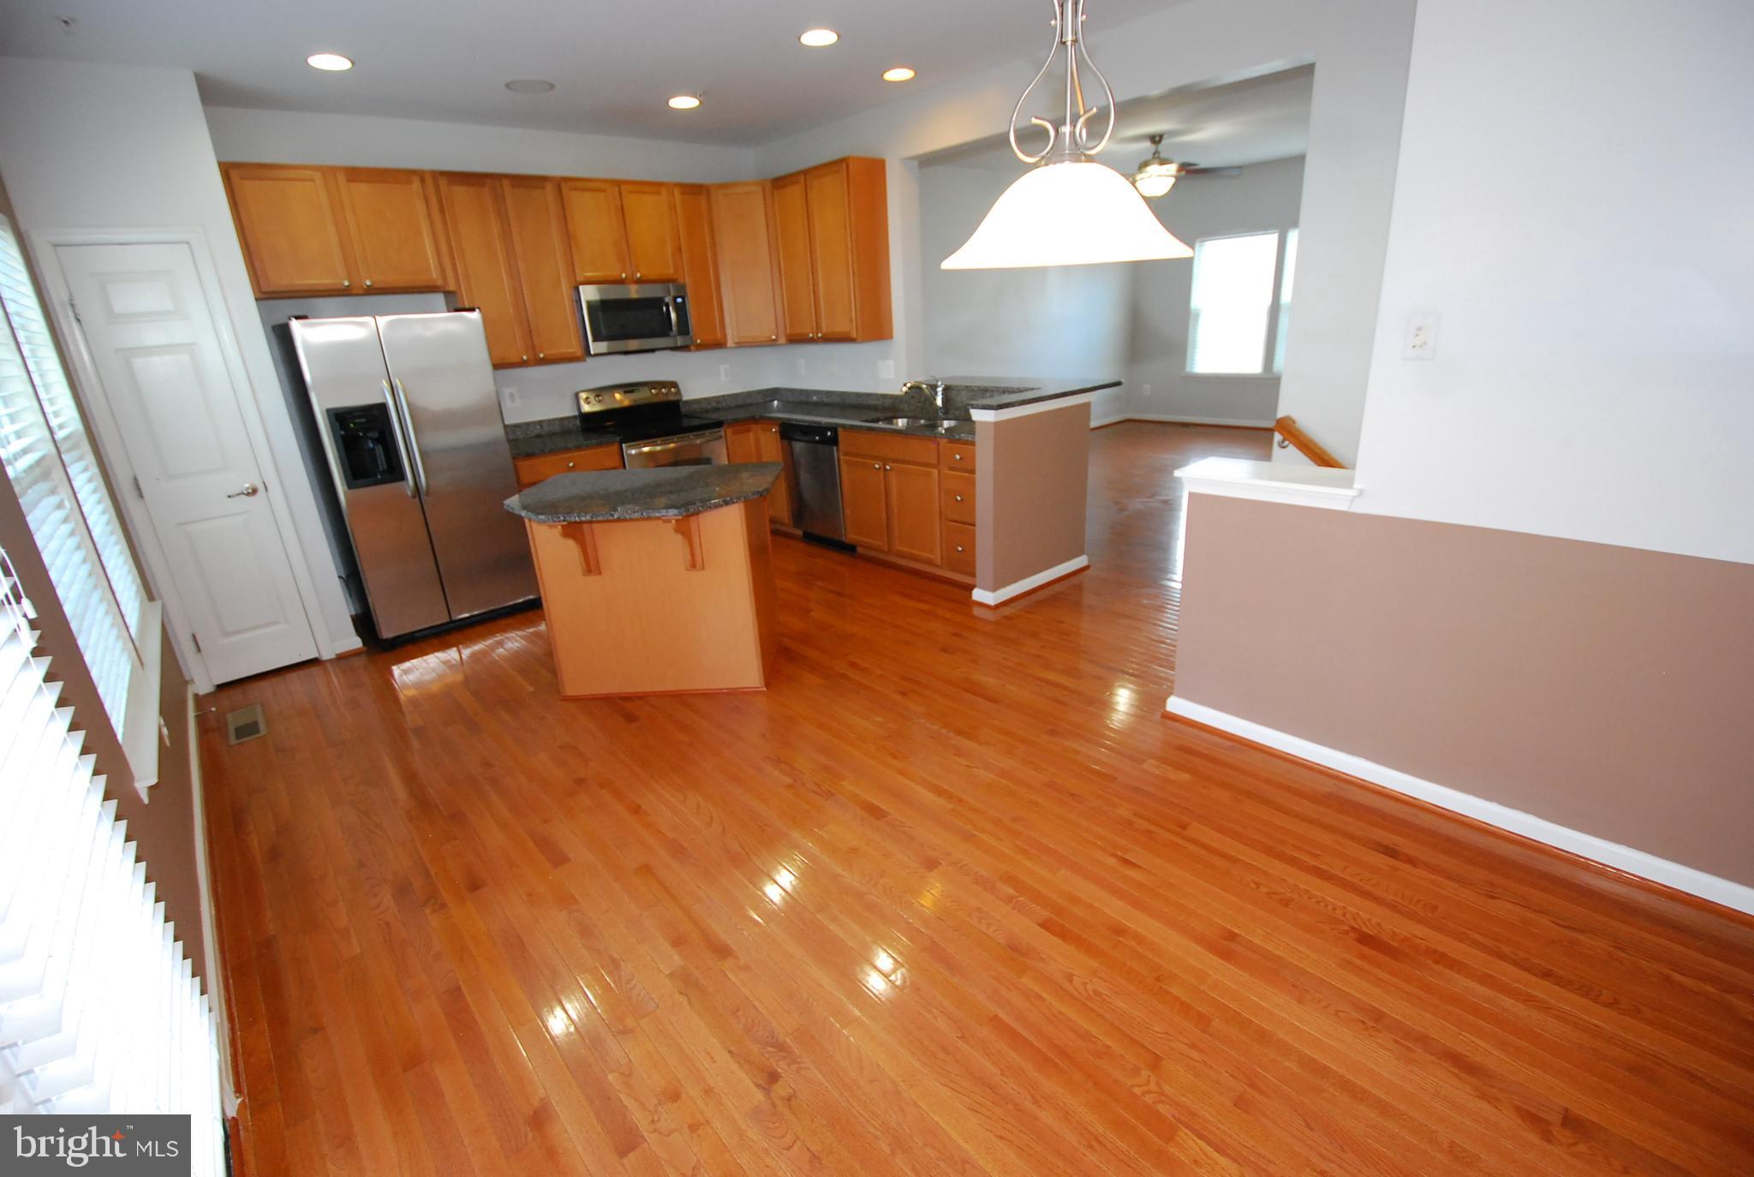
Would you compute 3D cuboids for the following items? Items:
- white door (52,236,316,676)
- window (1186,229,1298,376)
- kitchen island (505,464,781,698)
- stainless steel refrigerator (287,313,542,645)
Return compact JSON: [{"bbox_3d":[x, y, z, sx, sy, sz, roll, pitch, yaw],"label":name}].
[{"bbox_3d":[-3.223,-0.528,3.483,0.440,2.030,0.050,-20,25,-40],"label":"white door"},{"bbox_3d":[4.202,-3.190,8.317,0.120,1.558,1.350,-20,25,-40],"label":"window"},{"bbox_3d":[-1.009,-0.022,3.413,1.140,0.910,1.040,-3,19,1],"label":"kitchen island"},{"bbox_3d":[-2.656,-0.662,4.233,0.860,1.740,0.790,-20,25,-40],"label":"stainless steel refrigerator"}]

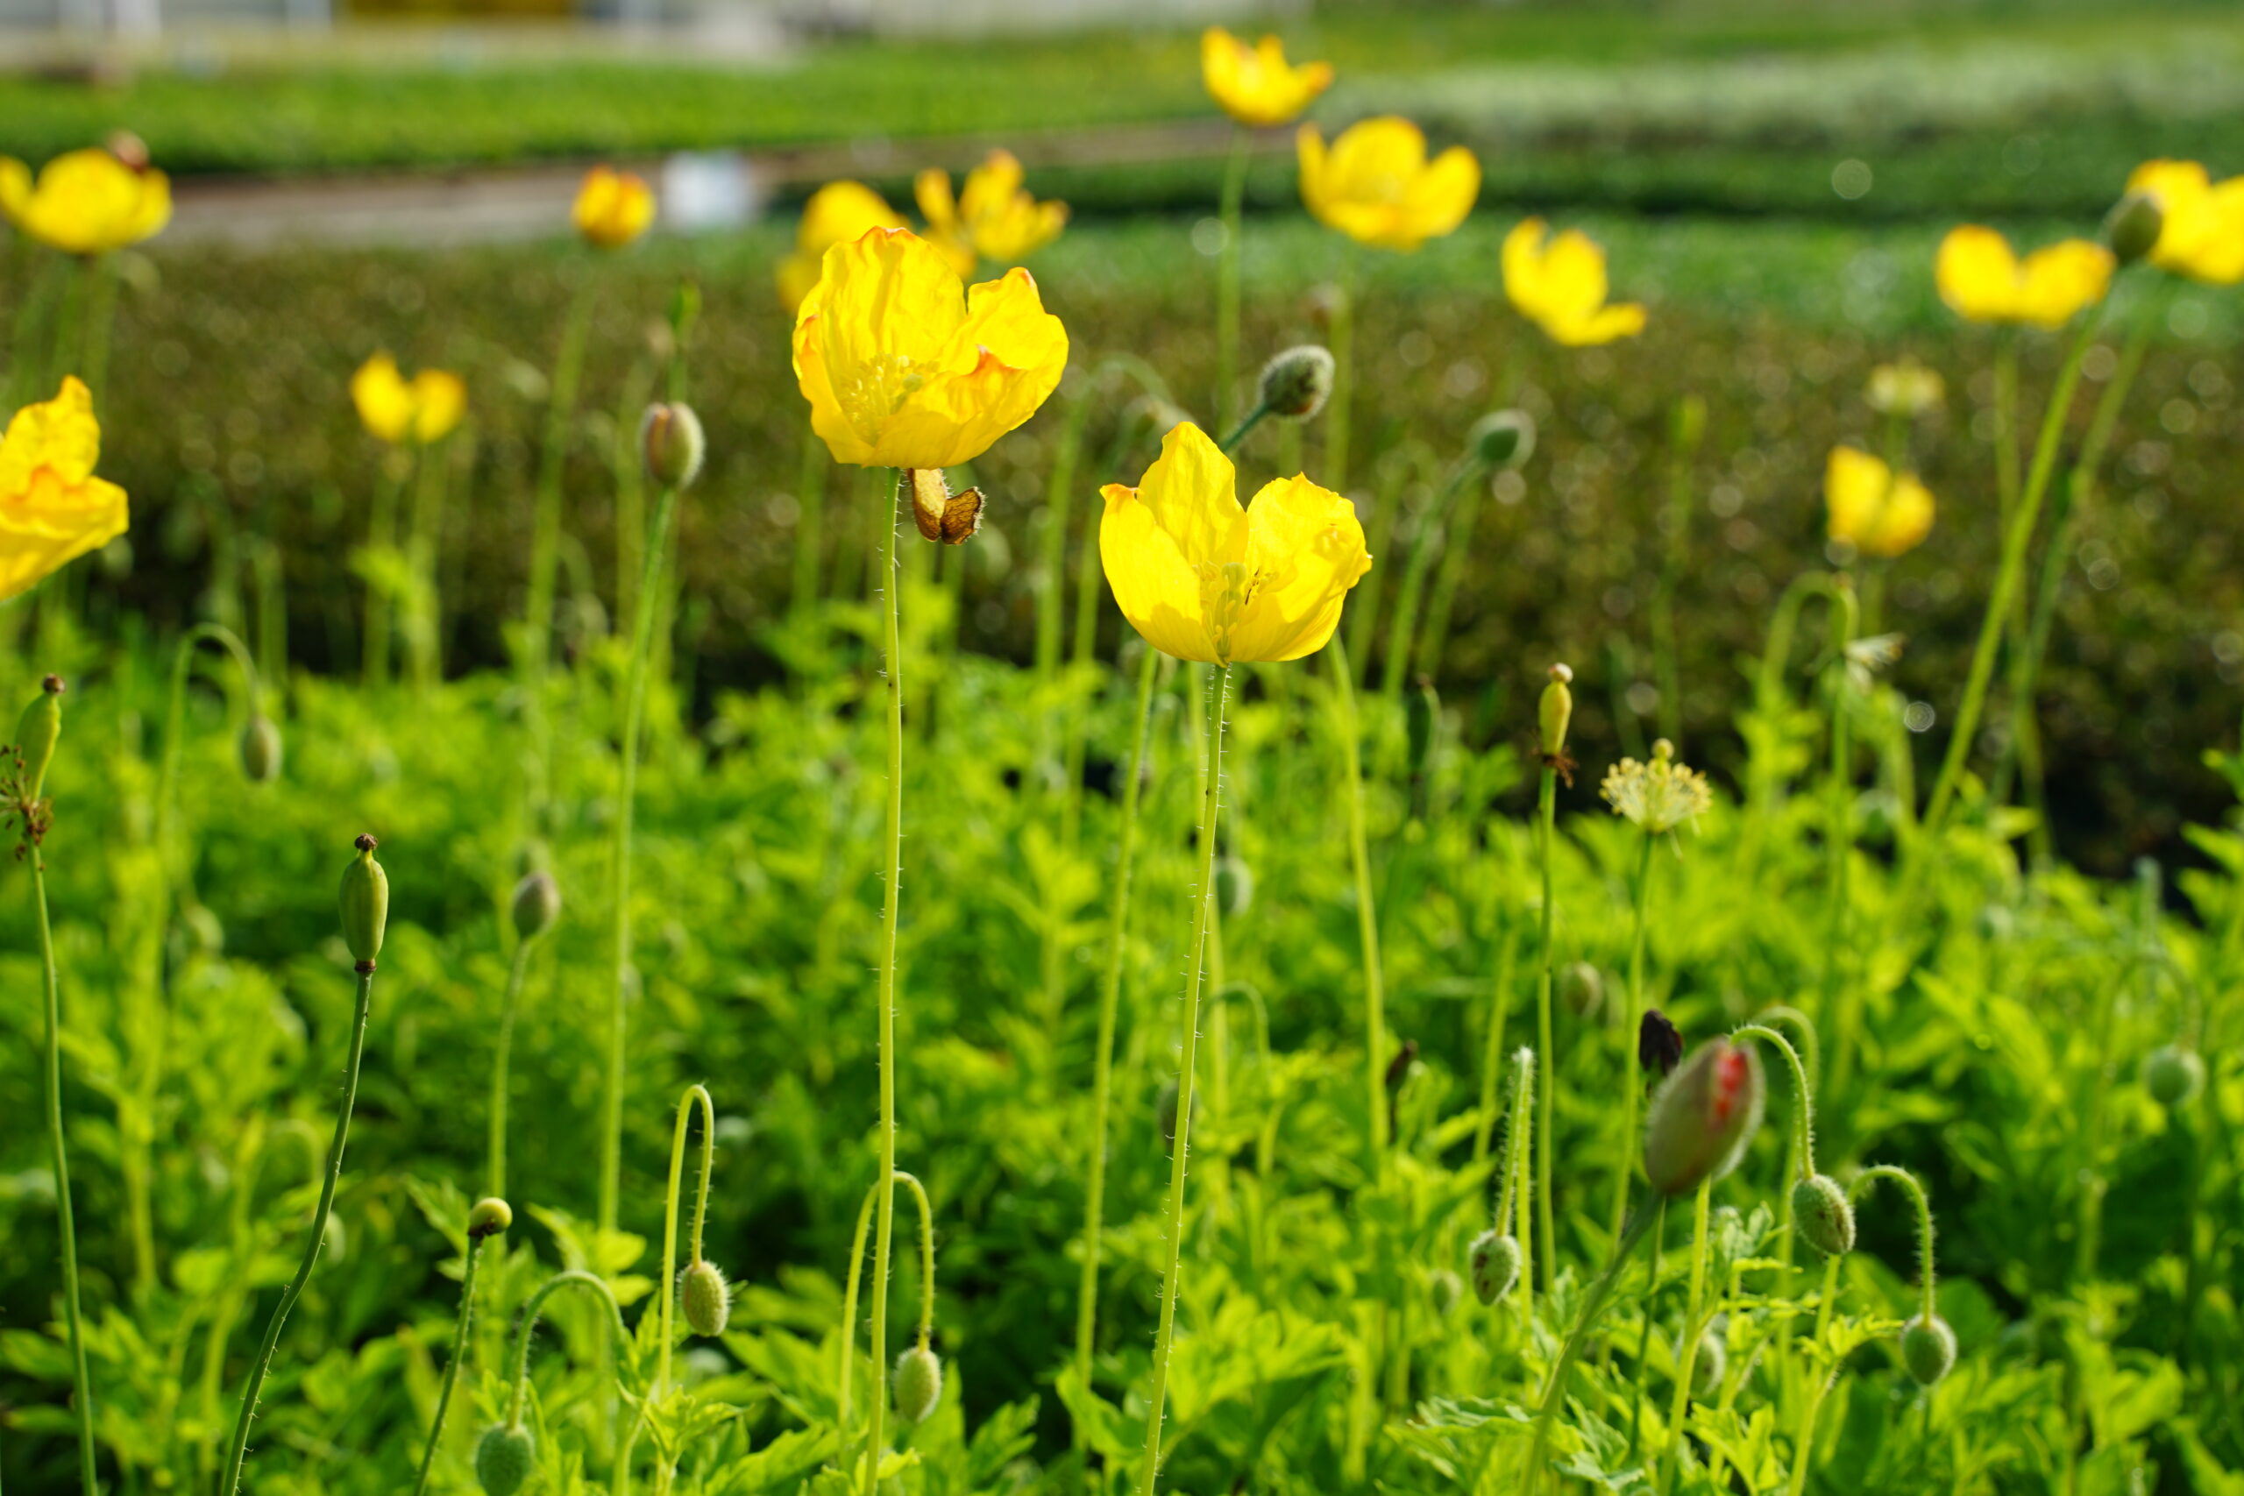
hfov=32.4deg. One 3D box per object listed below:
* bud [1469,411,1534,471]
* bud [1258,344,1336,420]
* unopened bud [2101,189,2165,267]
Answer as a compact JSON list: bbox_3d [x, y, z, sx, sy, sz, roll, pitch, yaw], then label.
[{"bbox_3d":[0.111,-0.090,1.130,0.015,0.018,0.015,45,6,0],"label":"bud"},{"bbox_3d":[0.043,-0.089,0.940,0.015,0.019,0.015,42,6,0],"label":"bud"},{"bbox_3d":[0.309,-0.158,1.180,0.015,0.021,0.015,21,9,0],"label":"unopened bud"}]

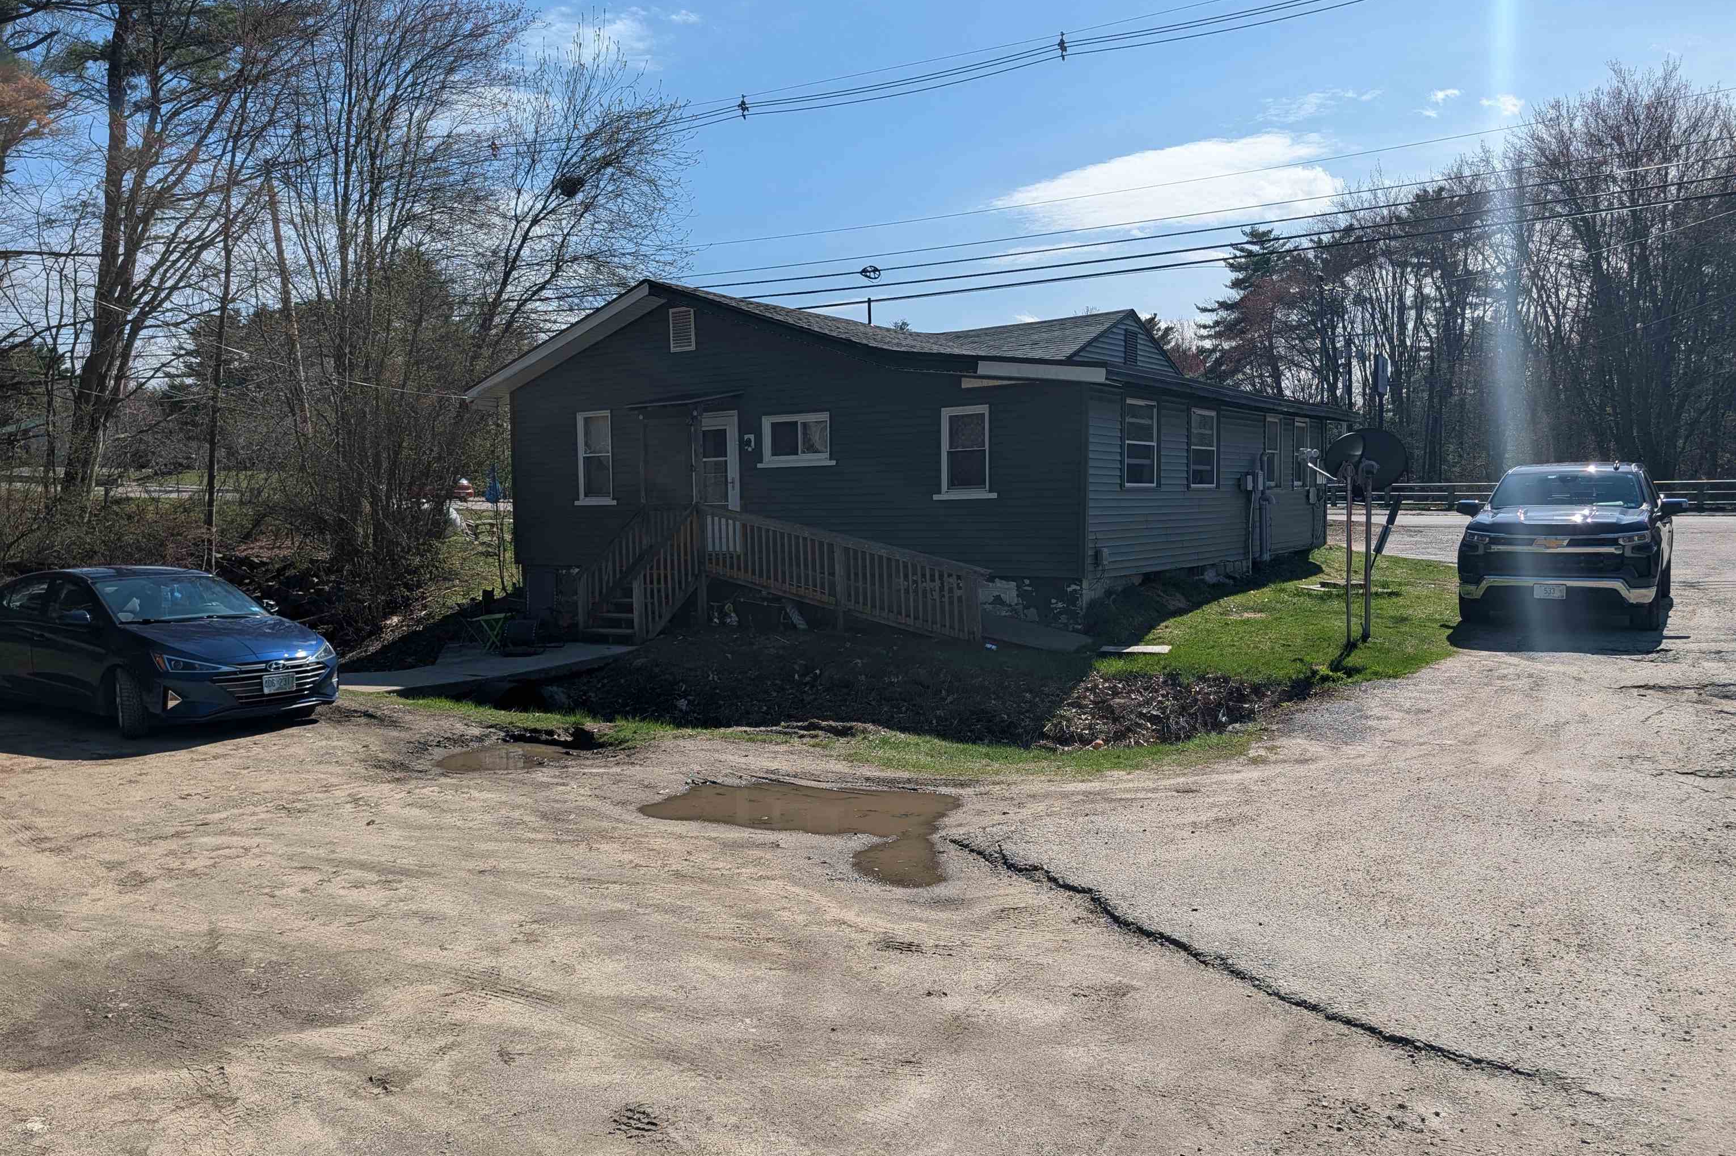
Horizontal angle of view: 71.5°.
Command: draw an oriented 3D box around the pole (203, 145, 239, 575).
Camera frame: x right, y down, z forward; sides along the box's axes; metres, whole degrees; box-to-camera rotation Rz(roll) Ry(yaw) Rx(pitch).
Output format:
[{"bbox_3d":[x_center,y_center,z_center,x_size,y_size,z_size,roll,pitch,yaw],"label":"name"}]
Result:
[{"bbox_3d":[-12.305,-4.050,23.000,0.250,8.100,0.250,3,4,0],"label":"pole"}]

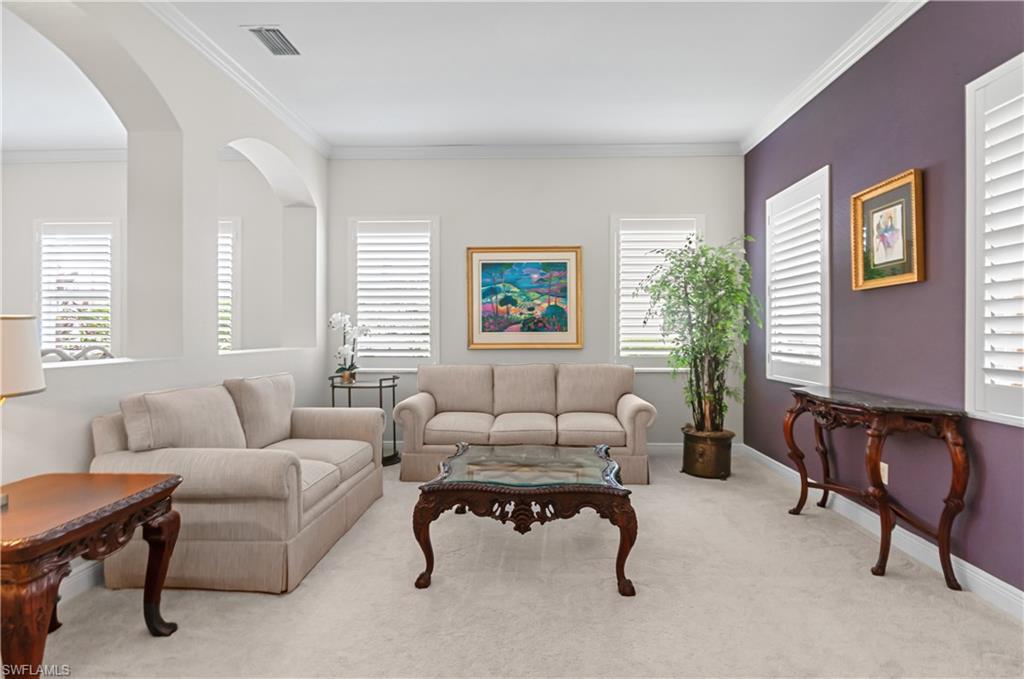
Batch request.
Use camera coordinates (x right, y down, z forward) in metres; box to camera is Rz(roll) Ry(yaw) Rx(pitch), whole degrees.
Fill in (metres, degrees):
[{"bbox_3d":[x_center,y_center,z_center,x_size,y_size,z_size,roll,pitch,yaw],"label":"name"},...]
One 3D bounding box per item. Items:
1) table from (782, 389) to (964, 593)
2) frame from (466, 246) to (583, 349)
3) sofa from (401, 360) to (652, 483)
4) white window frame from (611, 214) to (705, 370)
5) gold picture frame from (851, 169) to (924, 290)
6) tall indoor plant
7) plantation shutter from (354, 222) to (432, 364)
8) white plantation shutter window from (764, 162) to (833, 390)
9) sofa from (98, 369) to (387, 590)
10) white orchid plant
[{"bbox_3d":[1.986,0.763,2.852,0.366,0.842,1.208,0,1,2],"label":"table"},{"bbox_3d":[0.131,-0.409,4.771,1.141,1.010,0.050,0,1,2],"label":"frame"},{"bbox_3d":[0.118,0.696,4.348,2.158,0.931,0.881,0,1,2],"label":"sofa"},{"bbox_3d":[1.423,-0.456,4.726,0.920,1.535,0.070,0,0,2],"label":"white window frame"},{"bbox_3d":[2.213,-0.617,2.855,0.050,0.605,0.505,0,0,2],"label":"gold picture frame"},{"bbox_3d":[1.678,0.144,4.233,0.960,2.040,0.850,0,0,2],"label":"tall indoor plant"},{"bbox_3d":[-1.166,-0.491,4.808,0.800,1.410,0.050,0,0,2],"label":"plantation shutter"},{"bbox_3d":[2.238,-0.432,3.816,0.060,1.570,0.885,0,0,2],"label":"white plantation shutter window"},{"bbox_3d":[-1.461,0.711,2.978,0.931,0.921,1.475,0,1,2],"label":"sofa"},{"bbox_3d":[-1.514,0.056,4.548,0.370,0.615,0.250,0,0,2],"label":"white orchid plant"}]

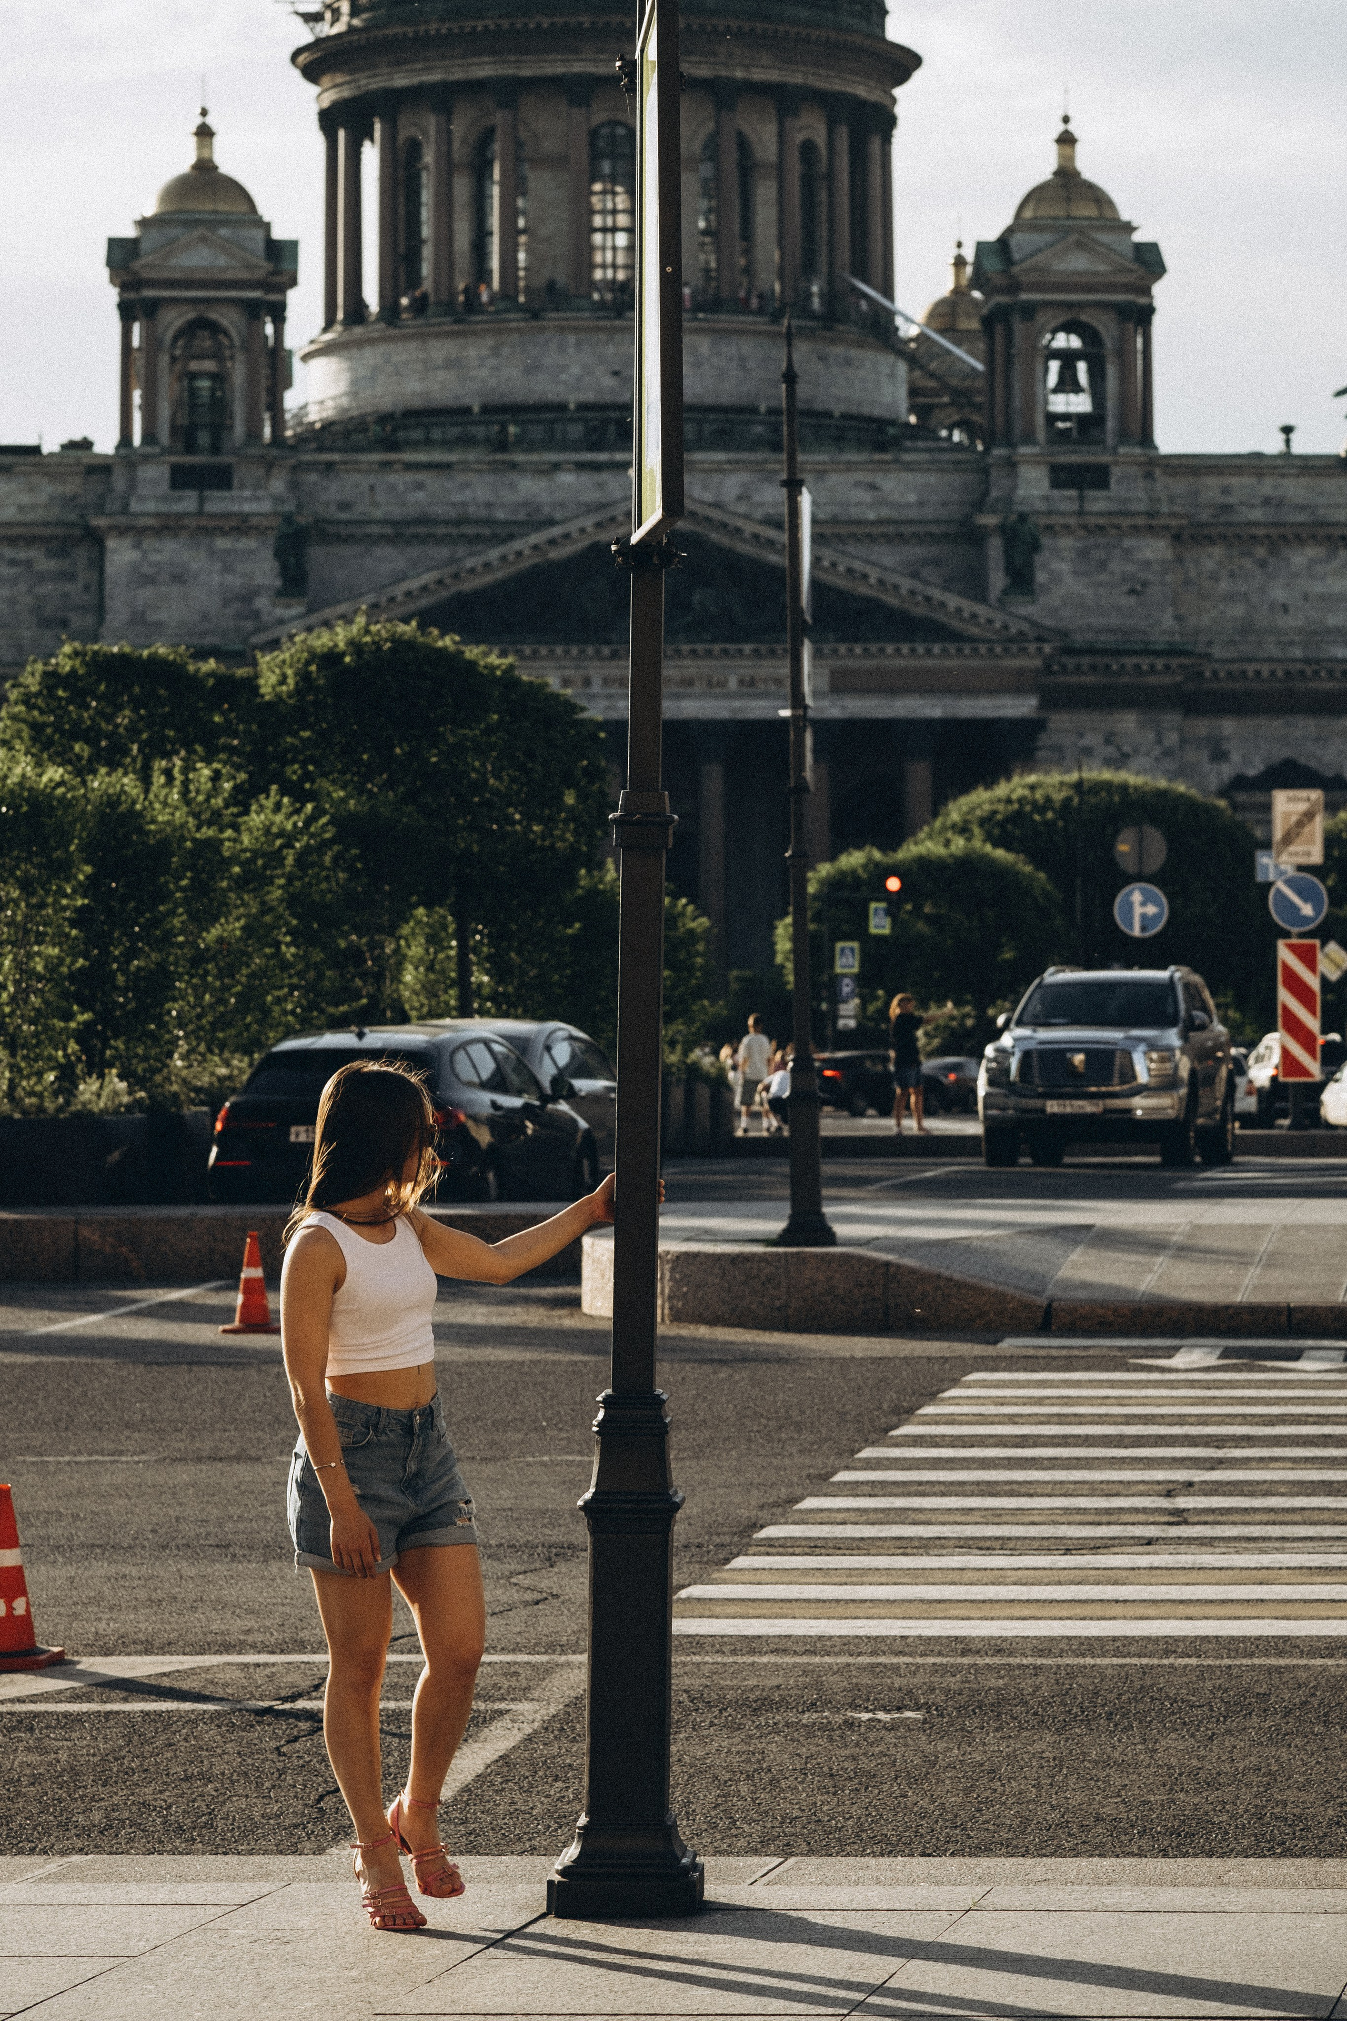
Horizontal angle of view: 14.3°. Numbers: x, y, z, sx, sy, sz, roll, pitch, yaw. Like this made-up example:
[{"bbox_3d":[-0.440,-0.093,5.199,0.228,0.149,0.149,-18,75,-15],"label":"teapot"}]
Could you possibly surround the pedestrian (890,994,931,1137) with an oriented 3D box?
[{"bbox_3d":[2.766,0.613,62.500,0.500,1.660,0.480,0,0,0],"label":"pedestrian"}]

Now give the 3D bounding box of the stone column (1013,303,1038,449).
[{"bbox_3d":[21.112,-38.091,323.000,1.250,8.800,1.250,0,0,0],"label":"stone column"}]

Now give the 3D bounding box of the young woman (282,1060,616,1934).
[{"bbox_3d":[-0.430,0.973,10.800,0.660,1.720,0.520,0,1,-41],"label":"young woman"}]

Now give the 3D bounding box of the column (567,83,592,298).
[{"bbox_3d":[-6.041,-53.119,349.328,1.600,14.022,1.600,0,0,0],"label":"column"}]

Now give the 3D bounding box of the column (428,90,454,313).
[{"bbox_3d":[-13.908,-48.588,323.900,1.450,13.500,1.450,0,0,-4],"label":"column"}]

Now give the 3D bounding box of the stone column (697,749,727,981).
[{"bbox_3d":[2.233,-8.246,311.000,1.800,16.000,1.800,0,0,0],"label":"stone column"}]

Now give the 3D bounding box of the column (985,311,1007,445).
[{"bbox_3d":[18.548,-36.445,310.200,1.200,8.200,1.200,0,0,-4],"label":"column"}]

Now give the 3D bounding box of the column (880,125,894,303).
[{"bbox_3d":[13.956,-52.429,354.000,1.400,12.800,1.400,0,0,0],"label":"column"}]

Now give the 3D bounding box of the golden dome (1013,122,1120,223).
[{"bbox_3d":[24.853,-52.978,340.526,6.750,6.485,6.750,0,0,-3],"label":"golden dome"}]

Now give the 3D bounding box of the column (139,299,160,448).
[{"bbox_3d":[-29.768,-36.146,305.900,1.200,8.400,1.200,0,0,-4],"label":"column"}]

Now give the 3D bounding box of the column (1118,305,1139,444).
[{"bbox_3d":[26.110,-36.475,309.300,1.200,8.300,1.200,0,0,-4],"label":"column"}]

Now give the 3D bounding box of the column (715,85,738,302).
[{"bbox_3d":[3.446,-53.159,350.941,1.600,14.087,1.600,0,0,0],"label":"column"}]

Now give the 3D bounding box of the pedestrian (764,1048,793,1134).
[{"bbox_3d":[1.277,0.986,66.000,0.500,1.060,0.500,0,1,-30],"label":"pedestrian"}]

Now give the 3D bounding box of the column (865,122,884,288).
[{"bbox_3d":[12.359,-49.074,332.000,1.300,13.100,1.300,0,0,-4],"label":"column"}]

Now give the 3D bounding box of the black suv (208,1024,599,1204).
[{"bbox_3d":[-2.100,0.920,43.700,1.900,1.570,4.650,0,0,14],"label":"black suv"}]

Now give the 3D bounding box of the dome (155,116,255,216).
[{"bbox_3d":[-28.149,-50.943,325.000,6.300,6.200,6.300,0,0,0],"label":"dome"}]

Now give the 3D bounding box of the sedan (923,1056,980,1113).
[{"bbox_3d":[5.962,1.606,113.000,1.820,1.470,4.500,0,0,-15],"label":"sedan"}]

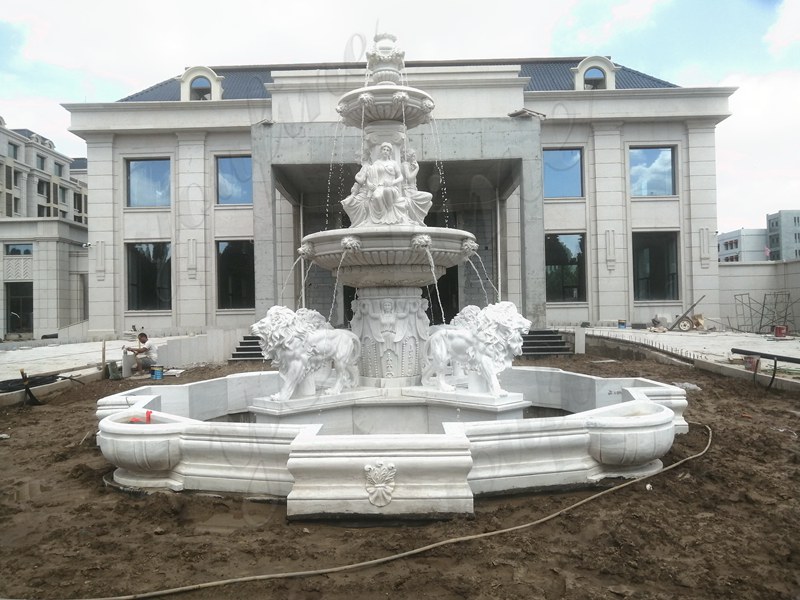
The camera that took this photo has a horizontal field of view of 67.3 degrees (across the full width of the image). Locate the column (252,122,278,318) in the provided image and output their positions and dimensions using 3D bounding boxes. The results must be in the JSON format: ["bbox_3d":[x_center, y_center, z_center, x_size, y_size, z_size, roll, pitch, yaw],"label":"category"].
[{"bbox_3d":[-5.153,-2.766,22.770,0.780,7.800,0.750,-1,-1,1],"label":"column"}]

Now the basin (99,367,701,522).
[{"bbox_3d":[-0.110,1.420,7.925,7.100,0.560,7.000,-1,-1,1],"label":"basin"}]

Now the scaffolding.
[{"bbox_3d":[14.852,0.488,24.451,2.200,1.680,1.100,-1,-1,1],"label":"scaffolding"}]

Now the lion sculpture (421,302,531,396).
[{"bbox_3d":[0.845,0.560,7.031,0.500,1.022,1.584,0,-2,-44],"label":"lion sculpture"}]

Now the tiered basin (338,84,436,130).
[{"bbox_3d":[-0.179,-2.453,8.009,1.300,0.340,1.300,-1,-1,0],"label":"tiered basin"}]

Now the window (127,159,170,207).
[{"bbox_3d":[-10.833,-5.047,25.810,1.930,2.070,0.200,-1,-1,1],"label":"window"}]

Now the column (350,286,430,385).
[{"bbox_3d":[-0.127,0.442,8.026,1.018,1.171,1.018,-1,-1,1],"label":"column"}]

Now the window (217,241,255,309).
[{"bbox_3d":[-6.923,-1.076,25.648,1.850,2.900,0.200,-1,-1,1],"label":"window"}]

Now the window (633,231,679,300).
[{"bbox_3d":[10.785,-1.448,25.366,1.930,2.920,0.200,-1,-1,1],"label":"window"}]

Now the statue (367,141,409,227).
[{"bbox_3d":[-0.168,-1.461,7.618,0.560,1.080,0.480,-1,-1,1],"label":"statue"}]

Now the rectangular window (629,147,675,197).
[{"bbox_3d":[10.734,-5.454,25.465,1.930,2.080,0.200,-1,-1,1],"label":"rectangular window"}]

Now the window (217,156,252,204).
[{"bbox_3d":[-7.135,-5.183,26.062,1.850,2.050,0.250,-1,-1,1],"label":"window"}]

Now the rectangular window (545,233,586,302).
[{"bbox_3d":[6.969,-1.375,25.427,1.870,2.920,0.200,-1,-1,1],"label":"rectangular window"}]

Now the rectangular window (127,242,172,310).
[{"bbox_3d":[-10.836,-1.019,26.045,1.850,2.850,0.250,-1,-1,1],"label":"rectangular window"}]

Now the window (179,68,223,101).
[{"bbox_3d":[-8.748,-9.320,26.481,1.900,1.750,1.200,-1,-1,1],"label":"window"}]

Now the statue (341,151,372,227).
[{"bbox_3d":[-0.521,-1.447,7.995,0.480,1.080,0.520,-1,-1,1],"label":"statue"}]

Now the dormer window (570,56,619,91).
[{"bbox_3d":[8.391,-9.630,26.354,1.980,1.600,1.300,-1,-1,1],"label":"dormer window"}]

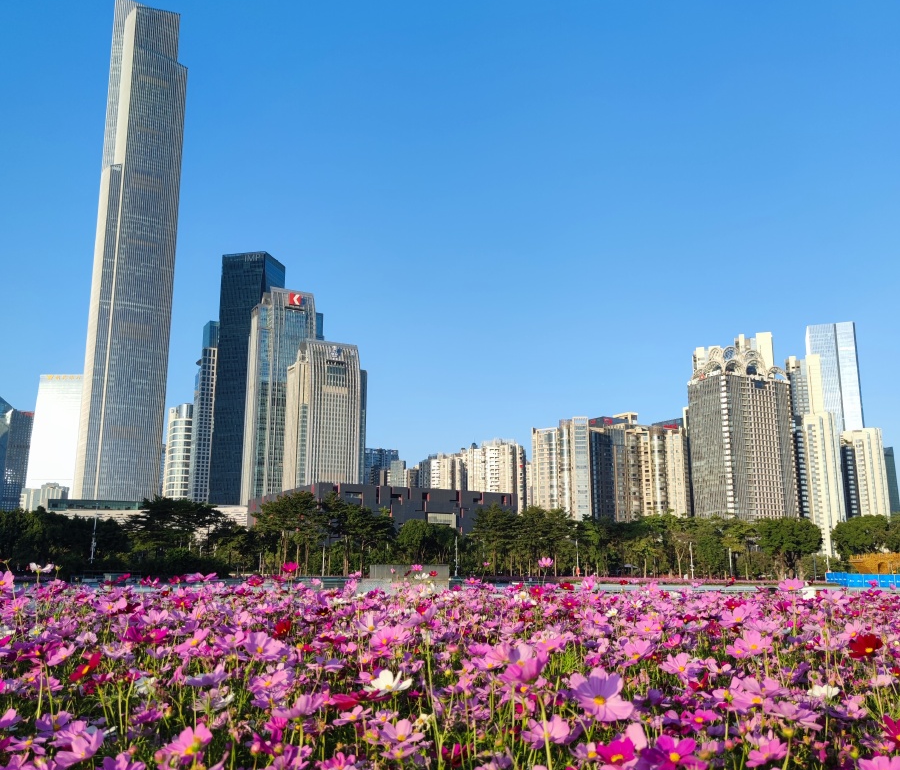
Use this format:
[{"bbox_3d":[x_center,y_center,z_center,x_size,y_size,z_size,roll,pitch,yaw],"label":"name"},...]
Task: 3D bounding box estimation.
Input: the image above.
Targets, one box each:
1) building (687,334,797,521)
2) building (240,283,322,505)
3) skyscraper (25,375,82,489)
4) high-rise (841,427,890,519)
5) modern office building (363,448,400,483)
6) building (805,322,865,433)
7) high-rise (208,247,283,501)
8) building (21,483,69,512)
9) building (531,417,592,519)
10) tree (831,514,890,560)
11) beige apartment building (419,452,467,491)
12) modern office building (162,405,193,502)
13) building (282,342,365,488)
[{"bbox_3d":[176.501,40.332,498.569,51.000,136.208,30.000,6,-14,-25],"label":"building"},{"bbox_3d":[-143.706,37.325,708.564,46.000,233.000,46.000,7,-14,-29],"label":"building"},{"bbox_3d":[-551.617,121.495,1177.795,62.000,267.000,45.000,1,-12,-3],"label":"skyscraper"},{"bbox_3d":[257.132,69.878,512.188,23.000,85.000,21.000,-9,-15,34],"label":"high-rise"},{"bbox_3d":[-79.071,132.403,954.392,34.000,121.000,25.000,6,-13,-26],"label":"modern office building"},{"bbox_3d":[429.045,62.596,910.512,48.000,267.000,42.000,-4,-13,19],"label":"building"},{"bbox_3d":[-208.078,23.823,851.879,47.000,319.000,46.000,-3,-13,14],"label":"high-rise"},{"bbox_3d":[-434.315,149.076,888.564,46.000,85.394,36.000,7,-14,-29],"label":"building"},{"bbox_3d":[71.656,70.623,540.359,38.000,94.822,26.000,-2,-12,8],"label":"building"},{"bbox_3d":[65.330,26.128,132.494,9.200,10.500,9.200,-6,-14,25],"label":"tree"},{"bbox_3d":[-5.276,104.358,688.476,32.000,93.000,24.000,7,-14,-29],"label":"beige apartment building"},{"bbox_3d":[-274.678,101.392,833.473,27.000,161.000,27.000,7,-14,-29],"label":"modern office building"},{"bbox_3d":[-98.297,55.557,653.660,48.000,174.000,46.000,7,-14,-29],"label":"building"}]

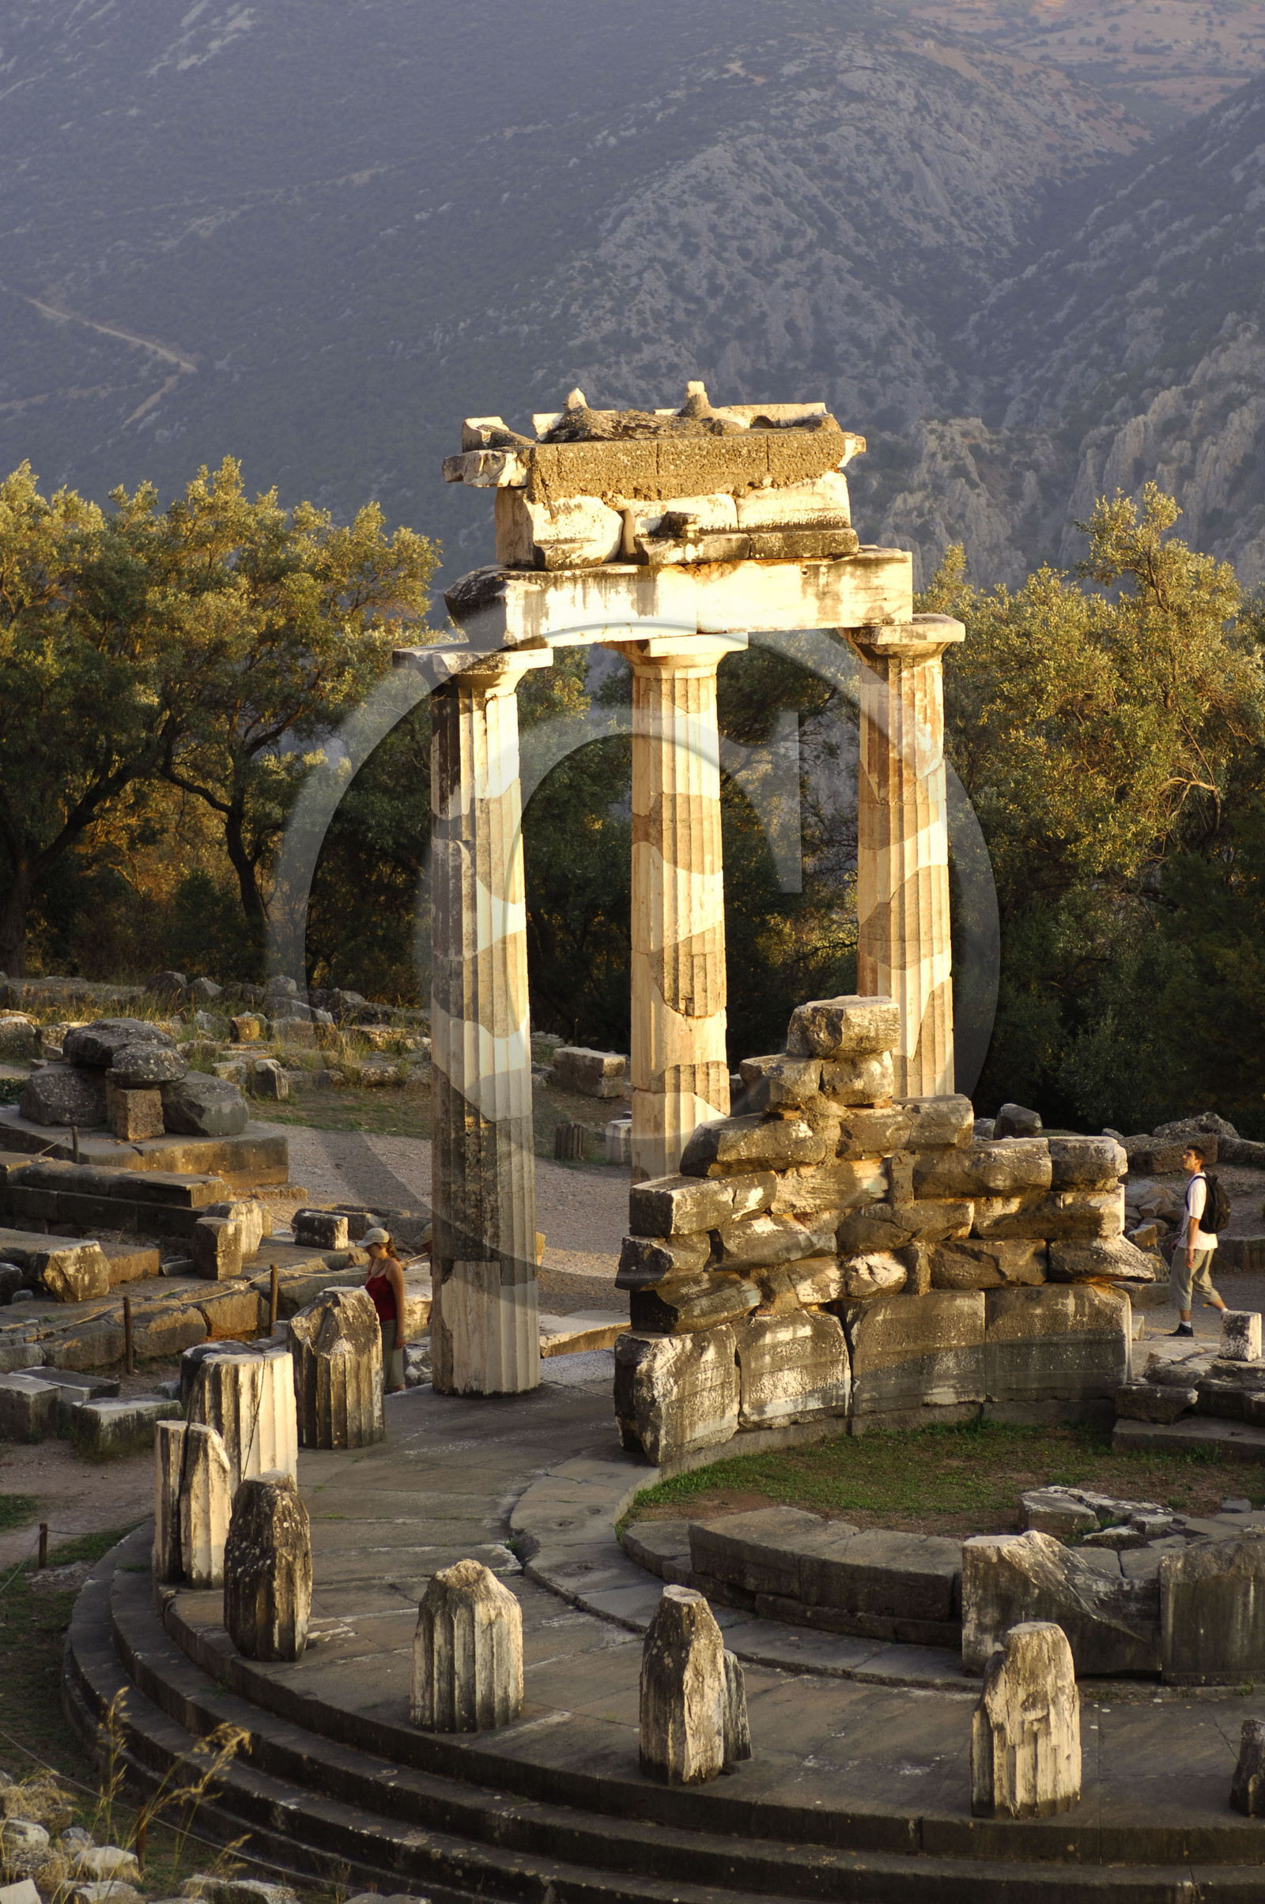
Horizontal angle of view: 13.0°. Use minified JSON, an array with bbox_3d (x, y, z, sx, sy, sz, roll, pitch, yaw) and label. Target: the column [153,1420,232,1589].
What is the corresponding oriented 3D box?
[{"bbox_3d":[-3.020,3.840,39.118,0.720,1.110,0.800,0,9,0],"label":"column"}]

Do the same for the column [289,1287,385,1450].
[{"bbox_3d":[-2.334,3.179,42.904,0.850,1.180,0.850,0,9,0],"label":"column"}]

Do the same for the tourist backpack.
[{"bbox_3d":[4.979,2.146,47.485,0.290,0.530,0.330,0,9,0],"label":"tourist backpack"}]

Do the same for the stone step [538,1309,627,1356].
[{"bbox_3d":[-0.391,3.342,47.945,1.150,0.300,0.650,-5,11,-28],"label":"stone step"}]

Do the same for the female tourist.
[{"bbox_3d":[-2.049,3.113,46.100,0.300,1.640,0.450,-6,10,-28],"label":"female tourist"}]

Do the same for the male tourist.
[{"bbox_3d":[4.872,2.479,47.539,0.620,1.700,0.520,0,9,0],"label":"male tourist"}]

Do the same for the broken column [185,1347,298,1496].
[{"bbox_3d":[-2.931,3.526,41.061,0.850,1.100,0.850,0,9,0],"label":"broken column"}]

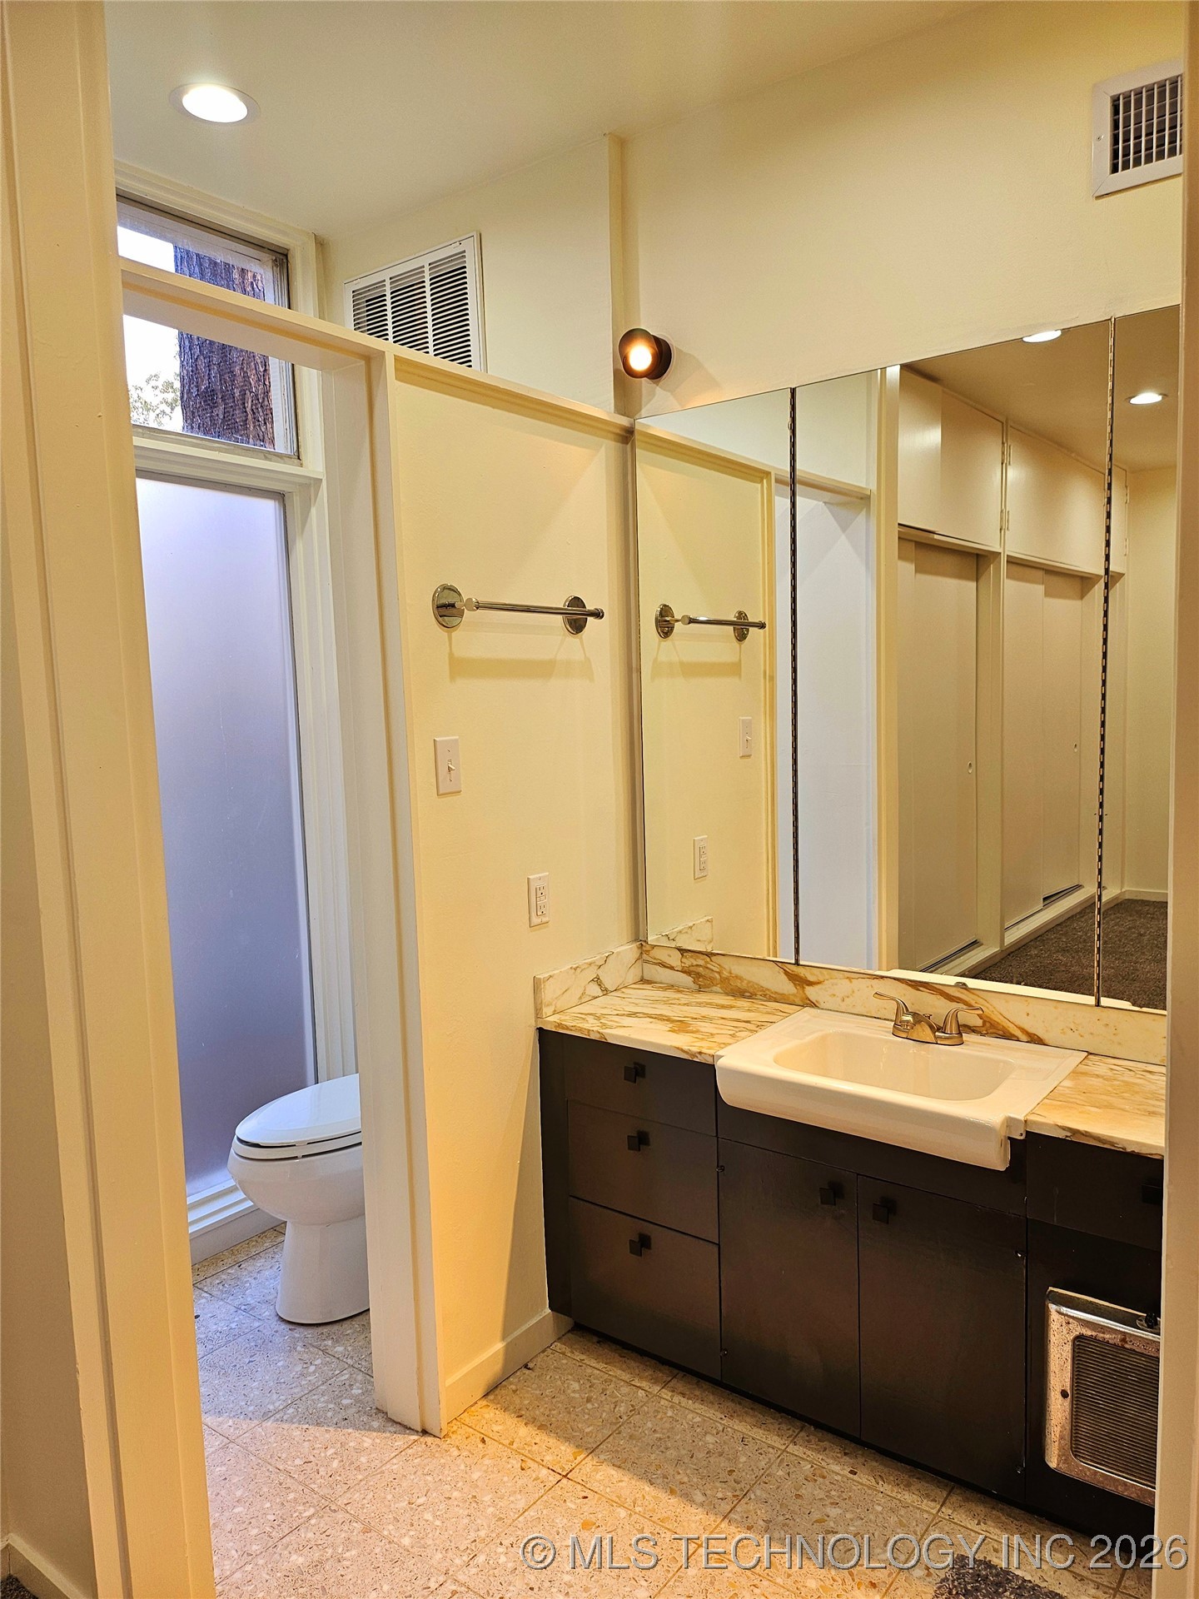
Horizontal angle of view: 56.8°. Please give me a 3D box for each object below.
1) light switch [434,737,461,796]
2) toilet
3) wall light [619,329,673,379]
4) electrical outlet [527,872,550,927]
[{"bbox_3d":[-0.302,-0.068,2.234,0.019,0.115,0.071,2,7,37],"label":"light switch"},{"bbox_3d":[-0.602,0.864,2.894,0.425,0.756,0.750,2,7,37],"label":"toilet"},{"bbox_3d":[0.108,-1.052,2.624,0.097,0.107,0.095,2,7,37],"label":"wall light"},{"bbox_3d":[-0.135,0.225,2.480,0.010,0.115,0.071,2,7,37],"label":"electrical outlet"}]

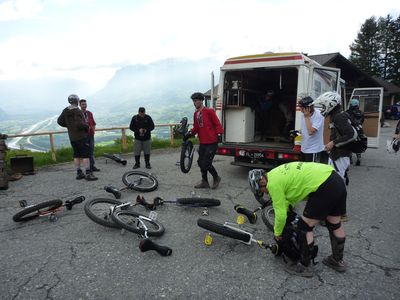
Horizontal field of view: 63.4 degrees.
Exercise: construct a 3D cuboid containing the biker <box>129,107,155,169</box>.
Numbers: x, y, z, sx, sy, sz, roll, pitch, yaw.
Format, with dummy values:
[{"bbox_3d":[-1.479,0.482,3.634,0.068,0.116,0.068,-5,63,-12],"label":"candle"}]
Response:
[{"bbox_3d":[-1.564,-0.303,8.651,0.640,1.670,0.420,-1,10,-7],"label":"biker"}]

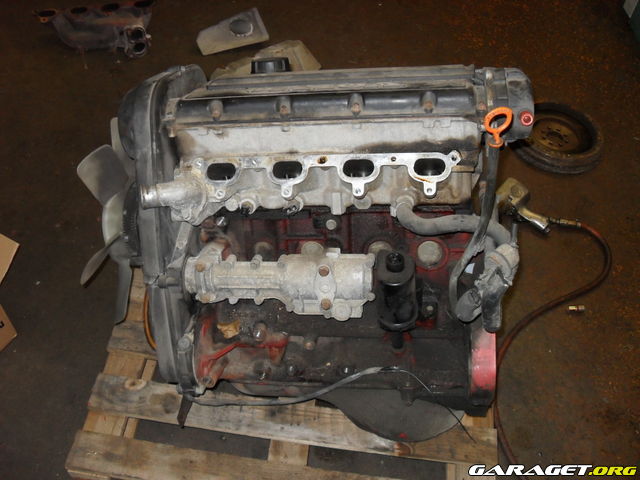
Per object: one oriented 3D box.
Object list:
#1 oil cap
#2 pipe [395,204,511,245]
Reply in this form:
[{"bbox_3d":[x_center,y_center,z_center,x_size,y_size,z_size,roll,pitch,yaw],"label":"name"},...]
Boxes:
[{"bbox_3d":[-0.083,-0.291,1.095,0.064,0.030,0.064,-3,19,1],"label":"oil cap"},{"bbox_3d":[0.202,-0.024,0.985,0.178,0.064,0.060,0,20,11],"label":"pipe"}]

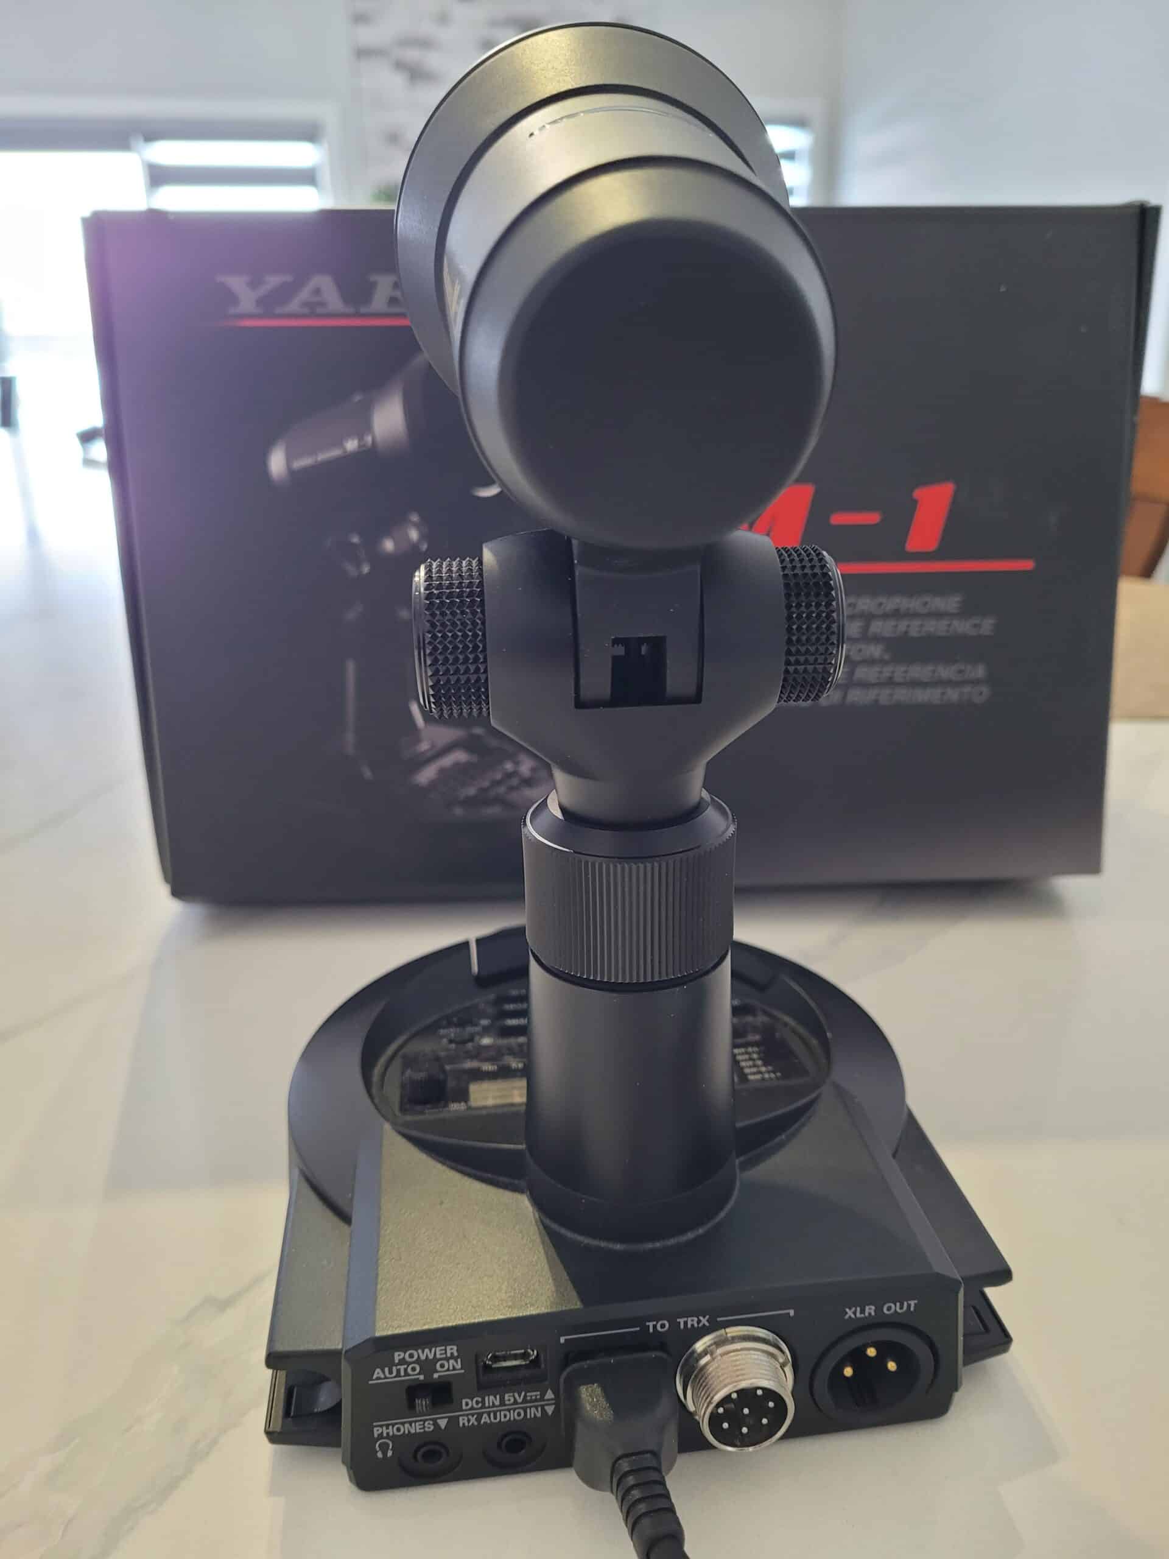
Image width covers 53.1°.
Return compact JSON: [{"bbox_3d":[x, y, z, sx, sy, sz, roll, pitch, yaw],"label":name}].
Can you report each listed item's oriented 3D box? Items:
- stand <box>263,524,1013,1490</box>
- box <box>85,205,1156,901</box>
[{"bbox_3d":[0.003,0.018,0.246,0.143,0.154,0.167,-4,21,-7],"label":"stand"},{"bbox_3d":[0.014,-0.082,0.432,0.317,0.212,0.130,-1,16,-1],"label":"box"}]

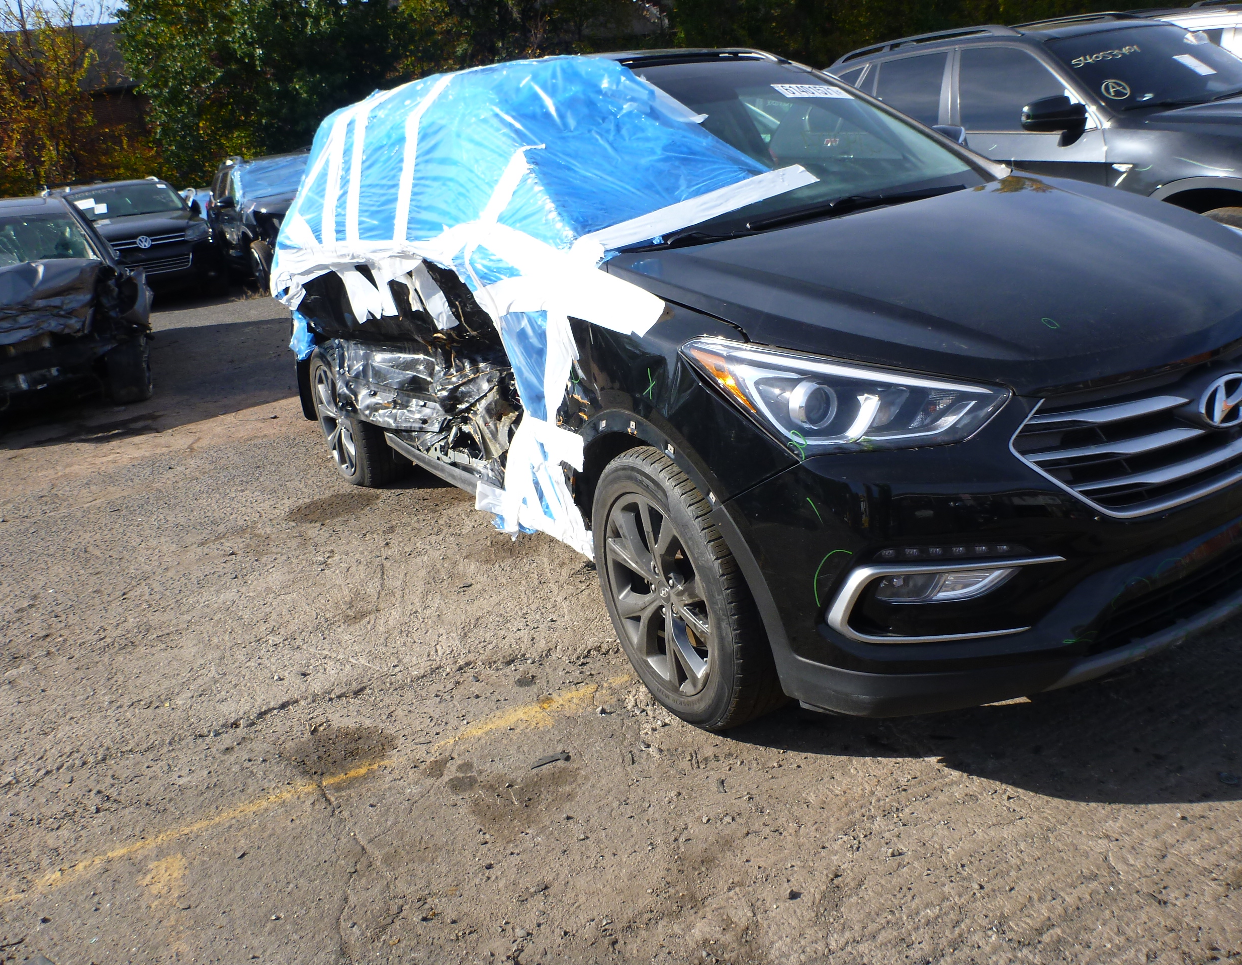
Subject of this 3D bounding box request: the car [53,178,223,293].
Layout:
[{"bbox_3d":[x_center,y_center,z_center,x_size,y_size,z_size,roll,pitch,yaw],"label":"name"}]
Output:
[{"bbox_3d":[-7.350,-3.630,15.550,2.000,1.730,4.800,-16,20,-26],"label":"car"}]

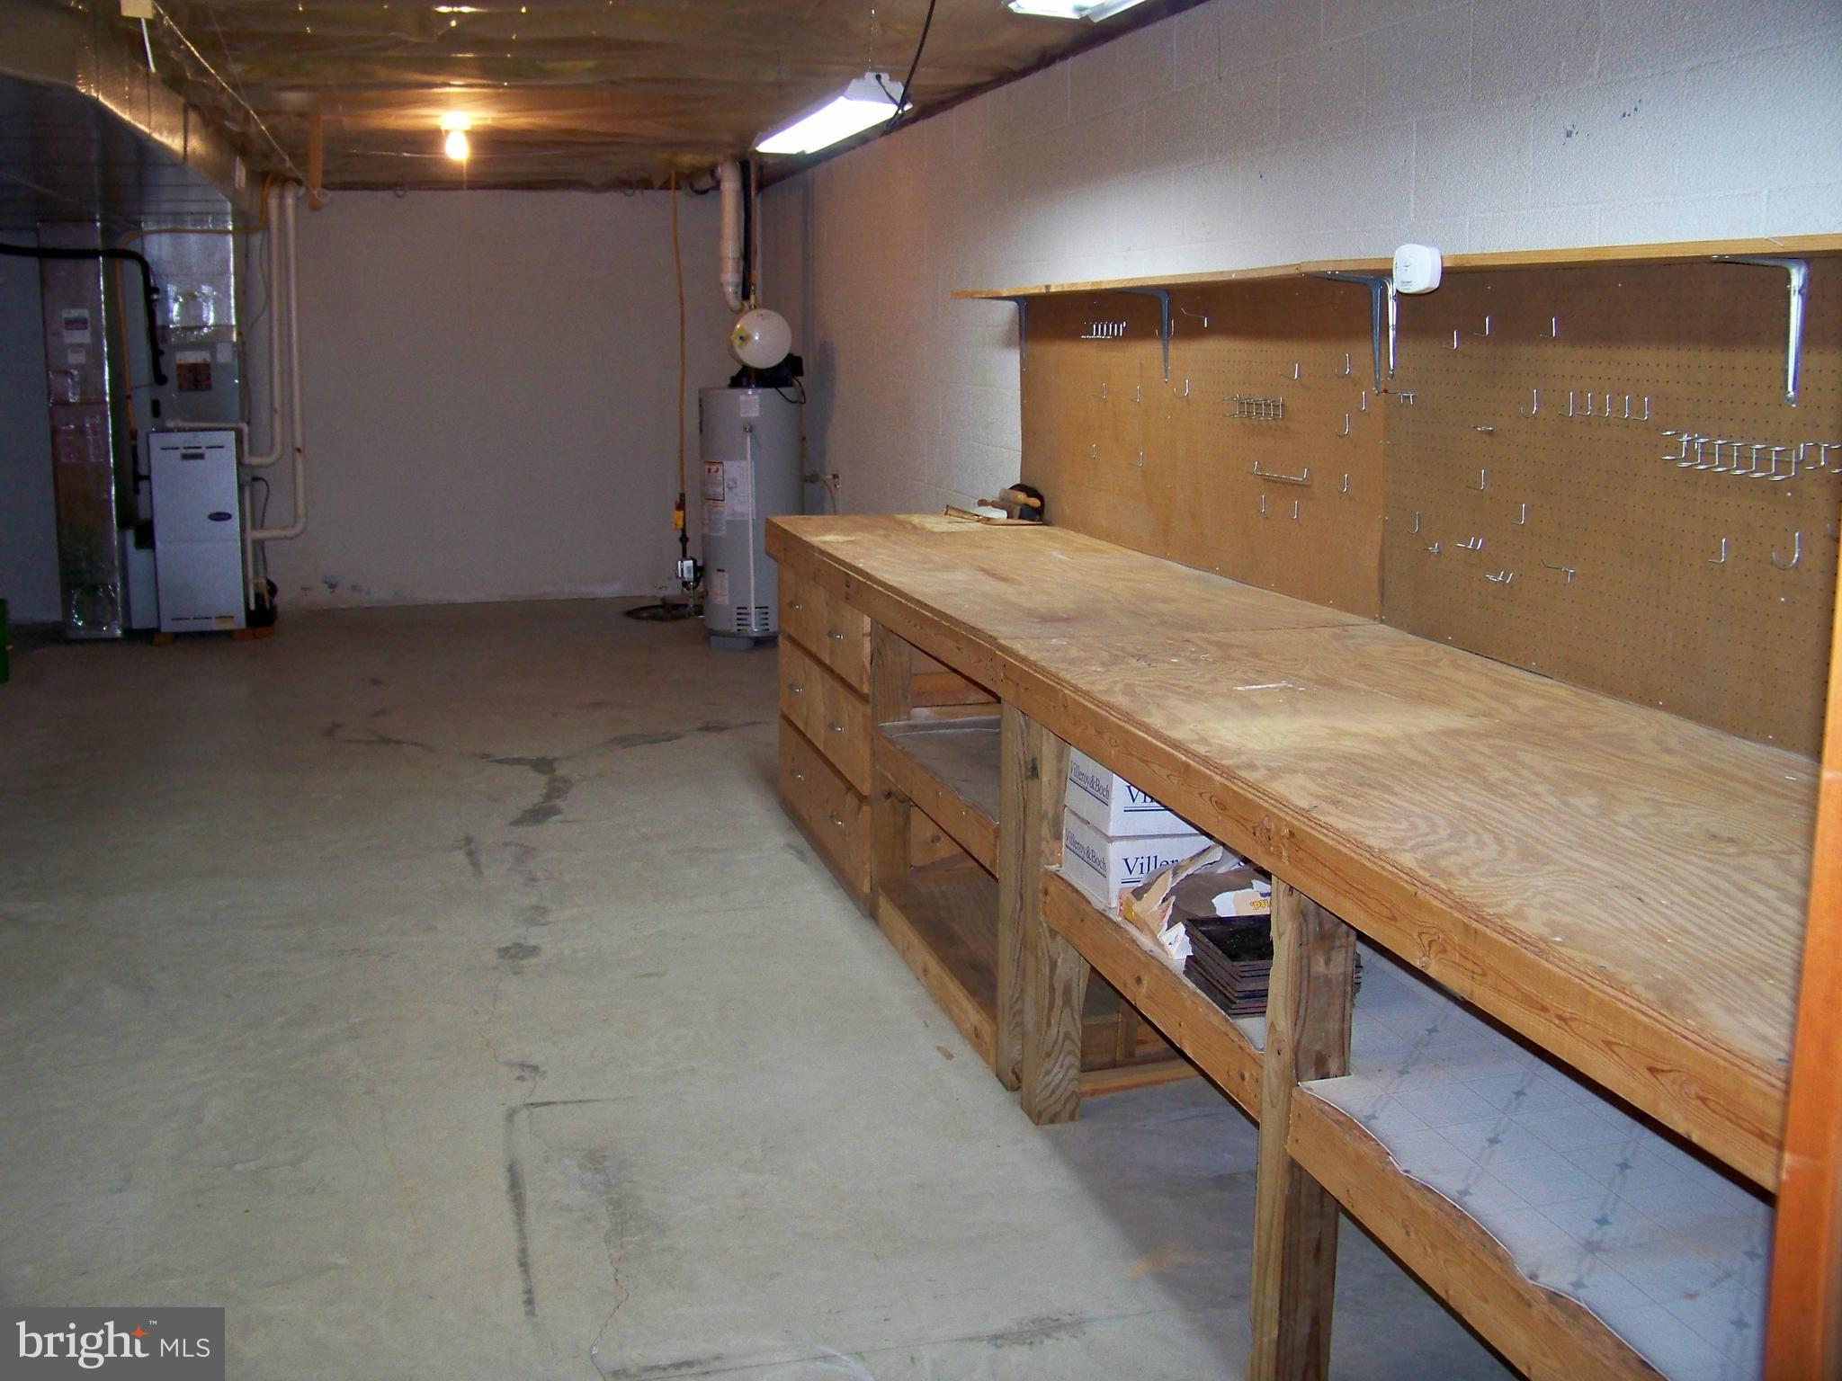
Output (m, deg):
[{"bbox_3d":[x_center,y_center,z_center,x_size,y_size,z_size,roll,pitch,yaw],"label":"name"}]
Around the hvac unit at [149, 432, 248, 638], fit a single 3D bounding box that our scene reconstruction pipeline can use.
[{"bbox_3d":[-3.682,-0.856,9.036,0.420,0.985,0.700,-3,12,-16],"label":"hvac unit"}]

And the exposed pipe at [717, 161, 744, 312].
[{"bbox_3d":[-0.914,-2.189,8.451,0.120,0.720,0.110,-3,12,-16],"label":"exposed pipe"}]

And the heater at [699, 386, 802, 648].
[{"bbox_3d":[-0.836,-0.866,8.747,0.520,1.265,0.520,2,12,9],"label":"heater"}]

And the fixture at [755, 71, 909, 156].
[{"bbox_3d":[-0.284,-1.643,5.016,0.175,0.080,1.230,-3,12,-16],"label":"fixture"}]

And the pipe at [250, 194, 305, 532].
[{"bbox_3d":[-3.263,-1.655,8.896,0.260,1.770,0.100,-3,12,-16],"label":"pipe"}]

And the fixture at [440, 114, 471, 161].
[{"bbox_3d":[-1.780,-2.115,6.713,0.115,0.165,0.115,-3,12,-16],"label":"fixture"}]

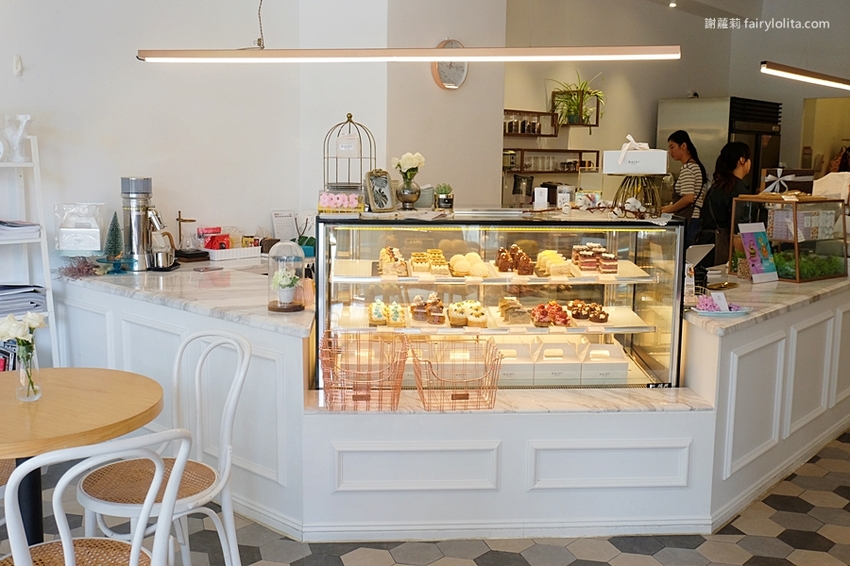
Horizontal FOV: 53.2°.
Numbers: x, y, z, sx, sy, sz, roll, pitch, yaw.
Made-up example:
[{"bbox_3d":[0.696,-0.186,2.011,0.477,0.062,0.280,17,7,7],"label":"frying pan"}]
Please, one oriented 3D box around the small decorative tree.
[{"bbox_3d":[-1.648,-0.246,4.488,0.092,0.238,0.092,0,8,-4],"label":"small decorative tree"}]

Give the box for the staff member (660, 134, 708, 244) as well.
[{"bbox_3d":[1.885,-0.247,6.099,0.340,1.650,0.420,-2,9,-14],"label":"staff member"}]

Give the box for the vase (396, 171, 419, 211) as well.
[{"bbox_3d":[-0.077,-0.433,3.983,0.110,0.175,0.110,0,8,-4],"label":"vase"}]

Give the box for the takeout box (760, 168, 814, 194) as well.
[{"bbox_3d":[2.027,-0.560,4.740,0.265,0.140,0.130,2,8,7],"label":"takeout box"}]

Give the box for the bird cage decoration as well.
[{"bbox_3d":[-0.330,-0.524,3.756,0.228,0.430,0.228,0,8,-4],"label":"bird cage decoration"}]

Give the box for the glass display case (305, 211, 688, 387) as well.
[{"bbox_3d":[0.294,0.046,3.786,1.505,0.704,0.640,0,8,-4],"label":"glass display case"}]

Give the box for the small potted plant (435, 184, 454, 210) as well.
[{"bbox_3d":[0.092,-0.402,3.977,0.088,0.118,0.088,0,8,-4],"label":"small potted plant"}]

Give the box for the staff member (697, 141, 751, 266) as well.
[{"bbox_3d":[1.937,-0.131,5.554,0.380,1.580,0.430,-4,10,-30],"label":"staff member"}]

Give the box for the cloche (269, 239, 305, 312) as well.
[{"bbox_3d":[-0.563,-0.032,3.465,0.153,0.277,0.153,0,8,-4],"label":"cloche"}]

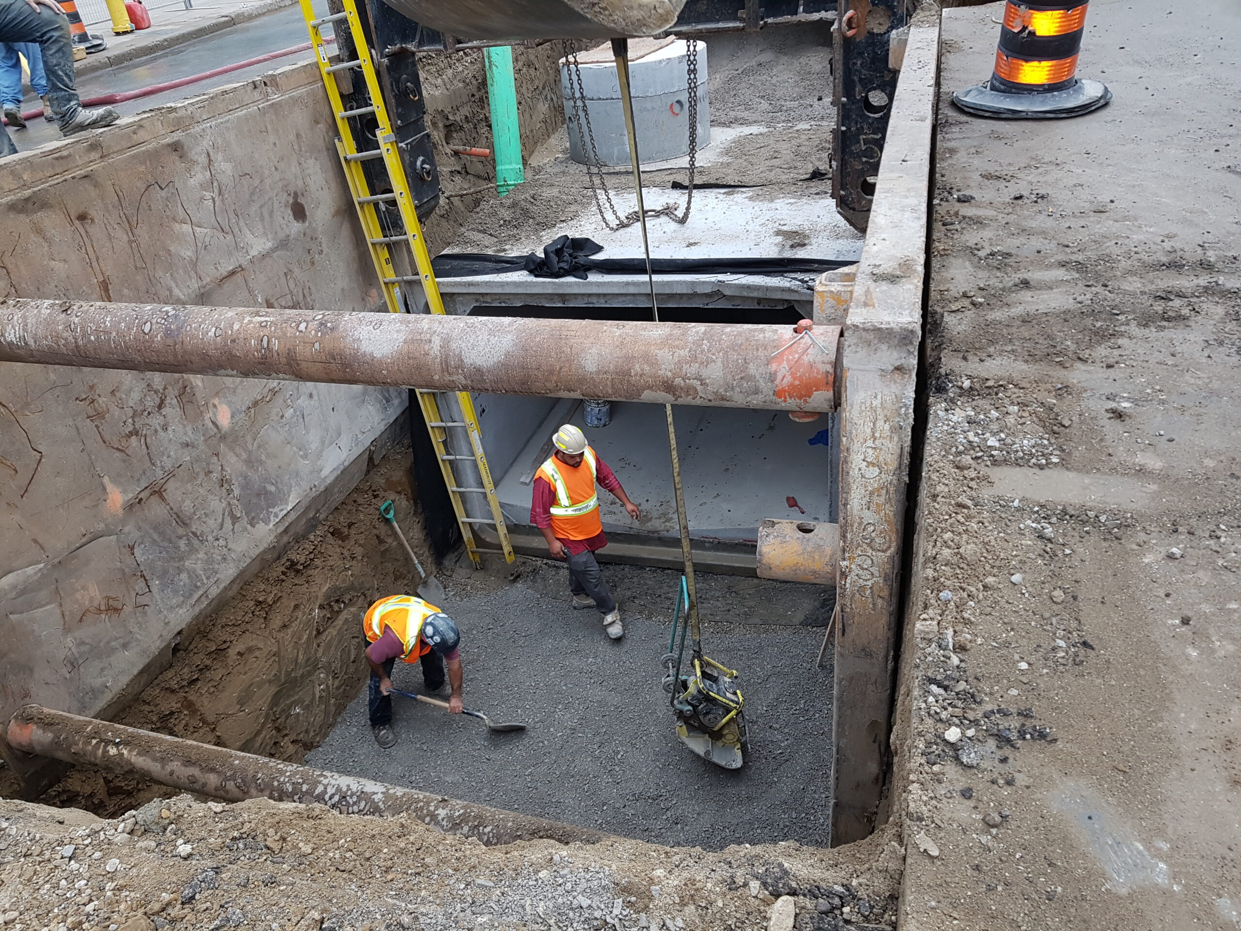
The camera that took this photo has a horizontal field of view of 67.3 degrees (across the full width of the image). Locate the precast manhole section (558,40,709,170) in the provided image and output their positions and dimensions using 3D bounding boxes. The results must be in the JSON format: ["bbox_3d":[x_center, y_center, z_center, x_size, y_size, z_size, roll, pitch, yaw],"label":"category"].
[{"bbox_3d":[0.161,-3.688,9.399,1.455,0.910,1.455,4,33,17],"label":"precast manhole section"}]

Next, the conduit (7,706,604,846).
[{"bbox_3d":[-1.229,1.546,4.265,3.742,0.220,0.220,7,34,15],"label":"conduit"}]

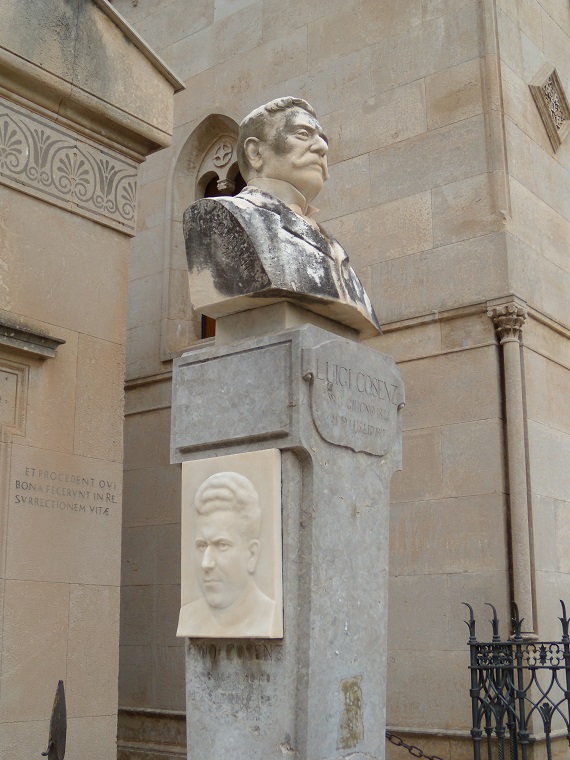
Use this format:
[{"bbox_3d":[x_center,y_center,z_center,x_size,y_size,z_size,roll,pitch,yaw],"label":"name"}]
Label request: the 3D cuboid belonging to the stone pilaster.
[{"bbox_3d":[1.325,0.473,5.282,0.175,1.980,0.175,-11,-18,37],"label":"stone pilaster"}]

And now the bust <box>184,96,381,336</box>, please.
[{"bbox_3d":[0.030,-0.417,2.177,0.355,0.610,0.465,-11,-18,37],"label":"bust"}]

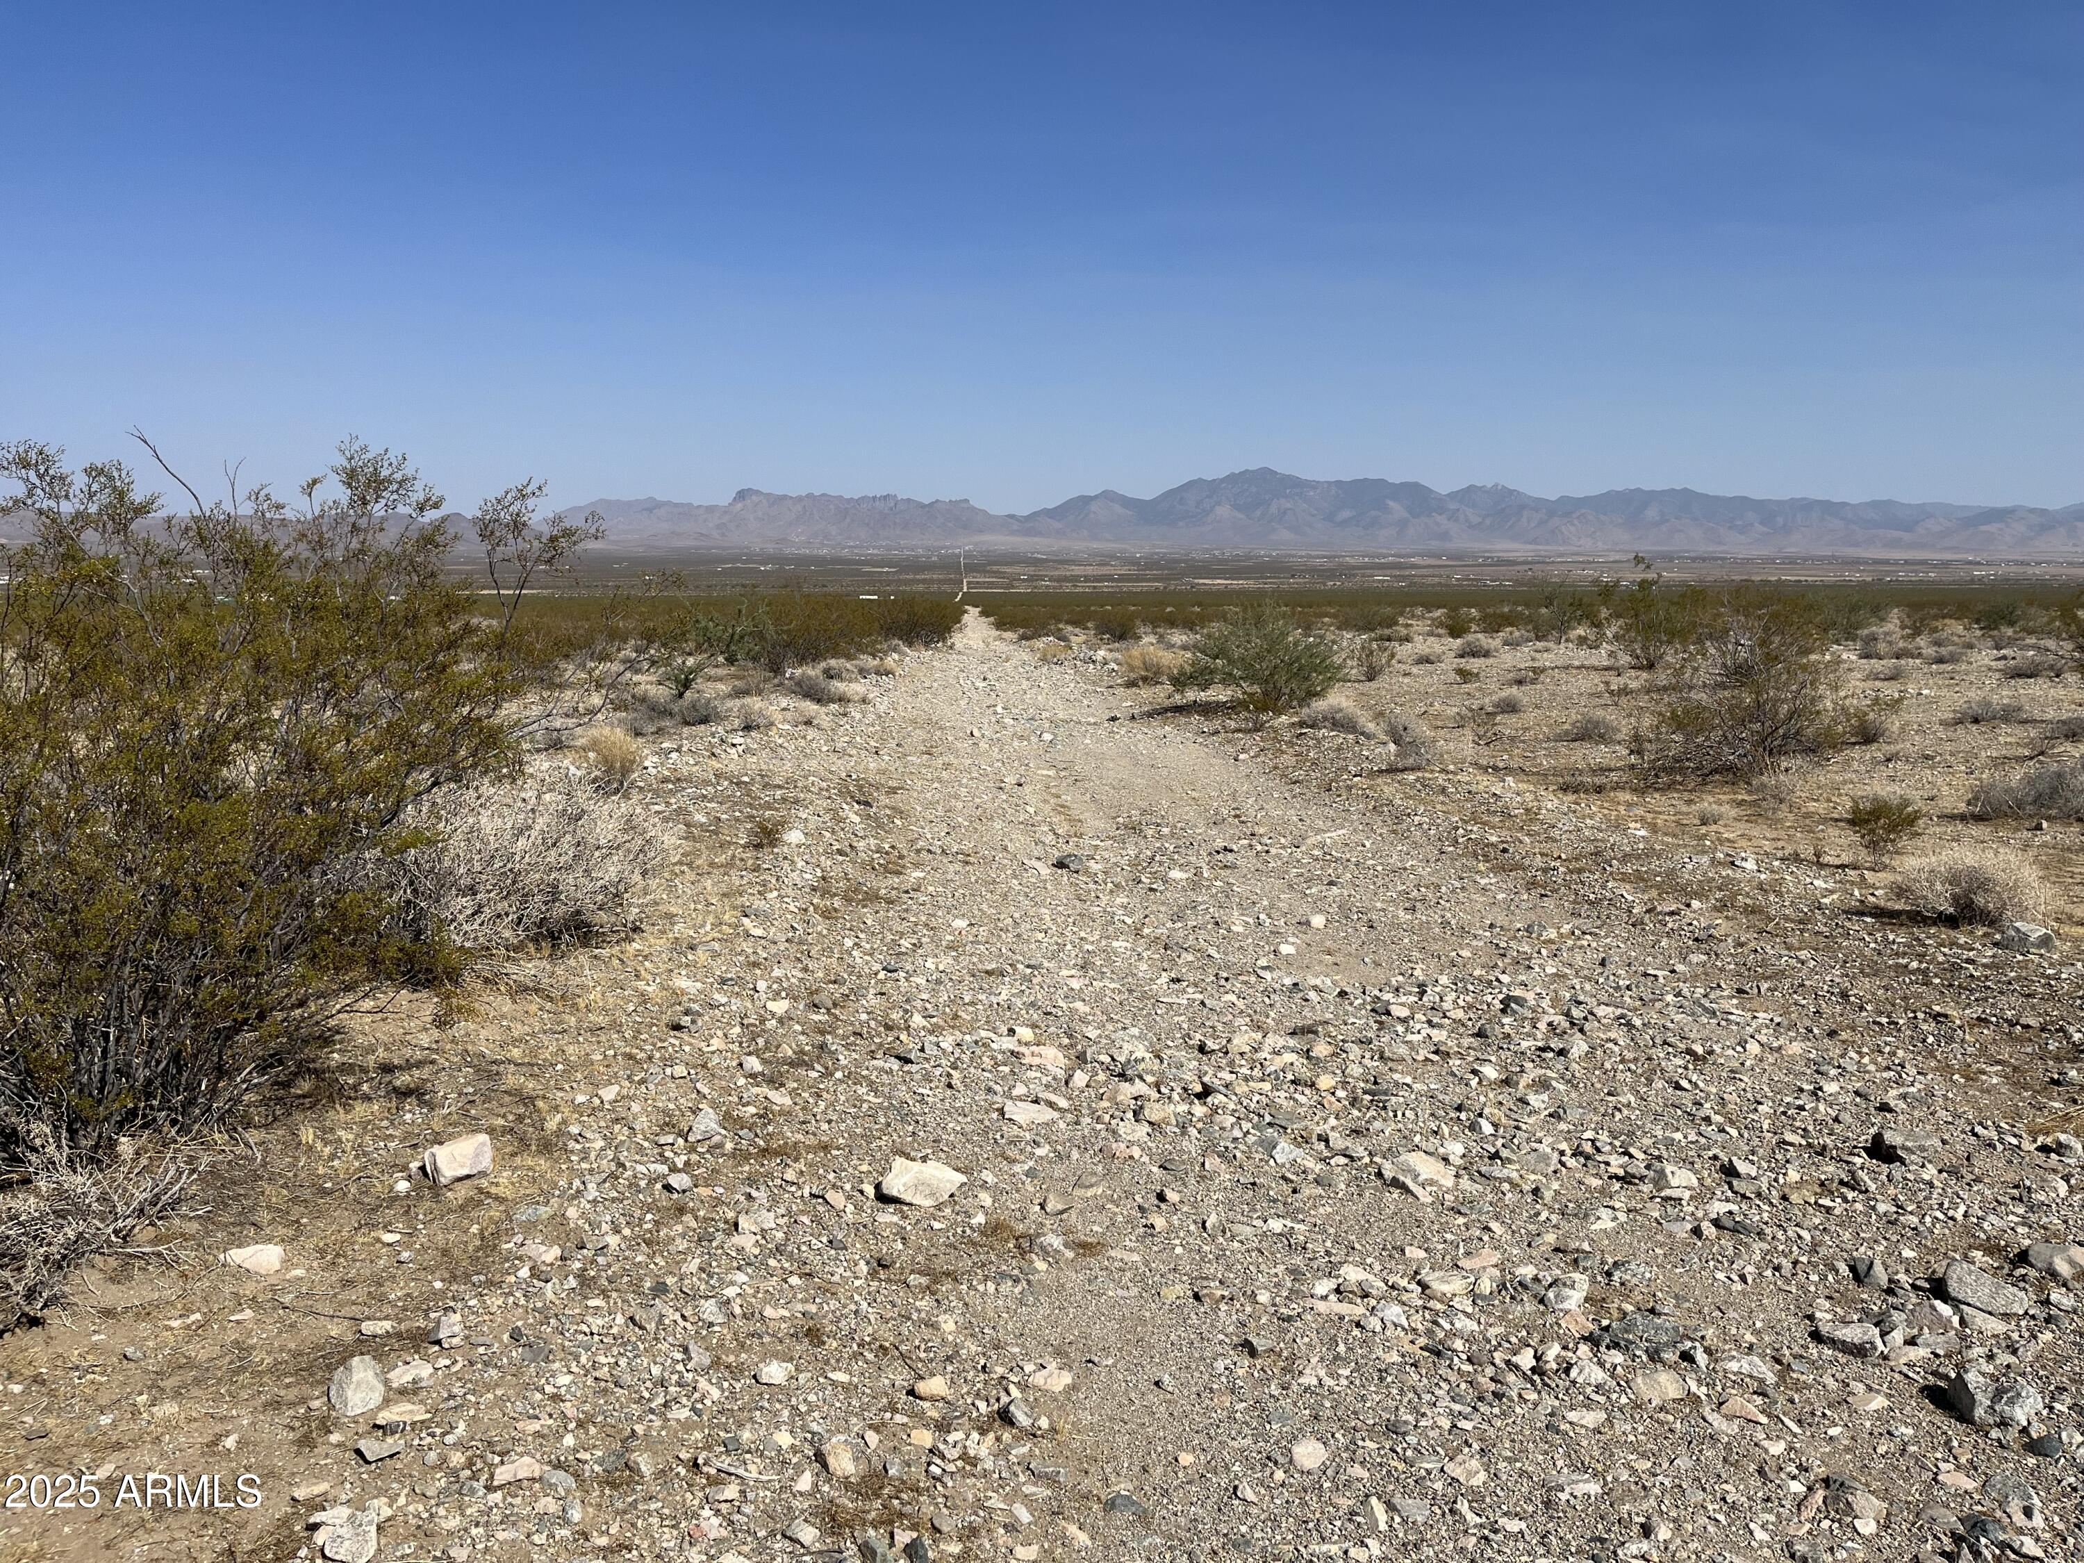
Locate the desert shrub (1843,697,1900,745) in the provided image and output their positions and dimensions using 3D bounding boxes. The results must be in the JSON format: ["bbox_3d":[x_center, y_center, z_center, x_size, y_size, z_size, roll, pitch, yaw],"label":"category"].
[{"bbox_3d":[8.649,-0.635,16.288,0.530,0.500,0.500,5,10,28],"label":"desert shrub"}]

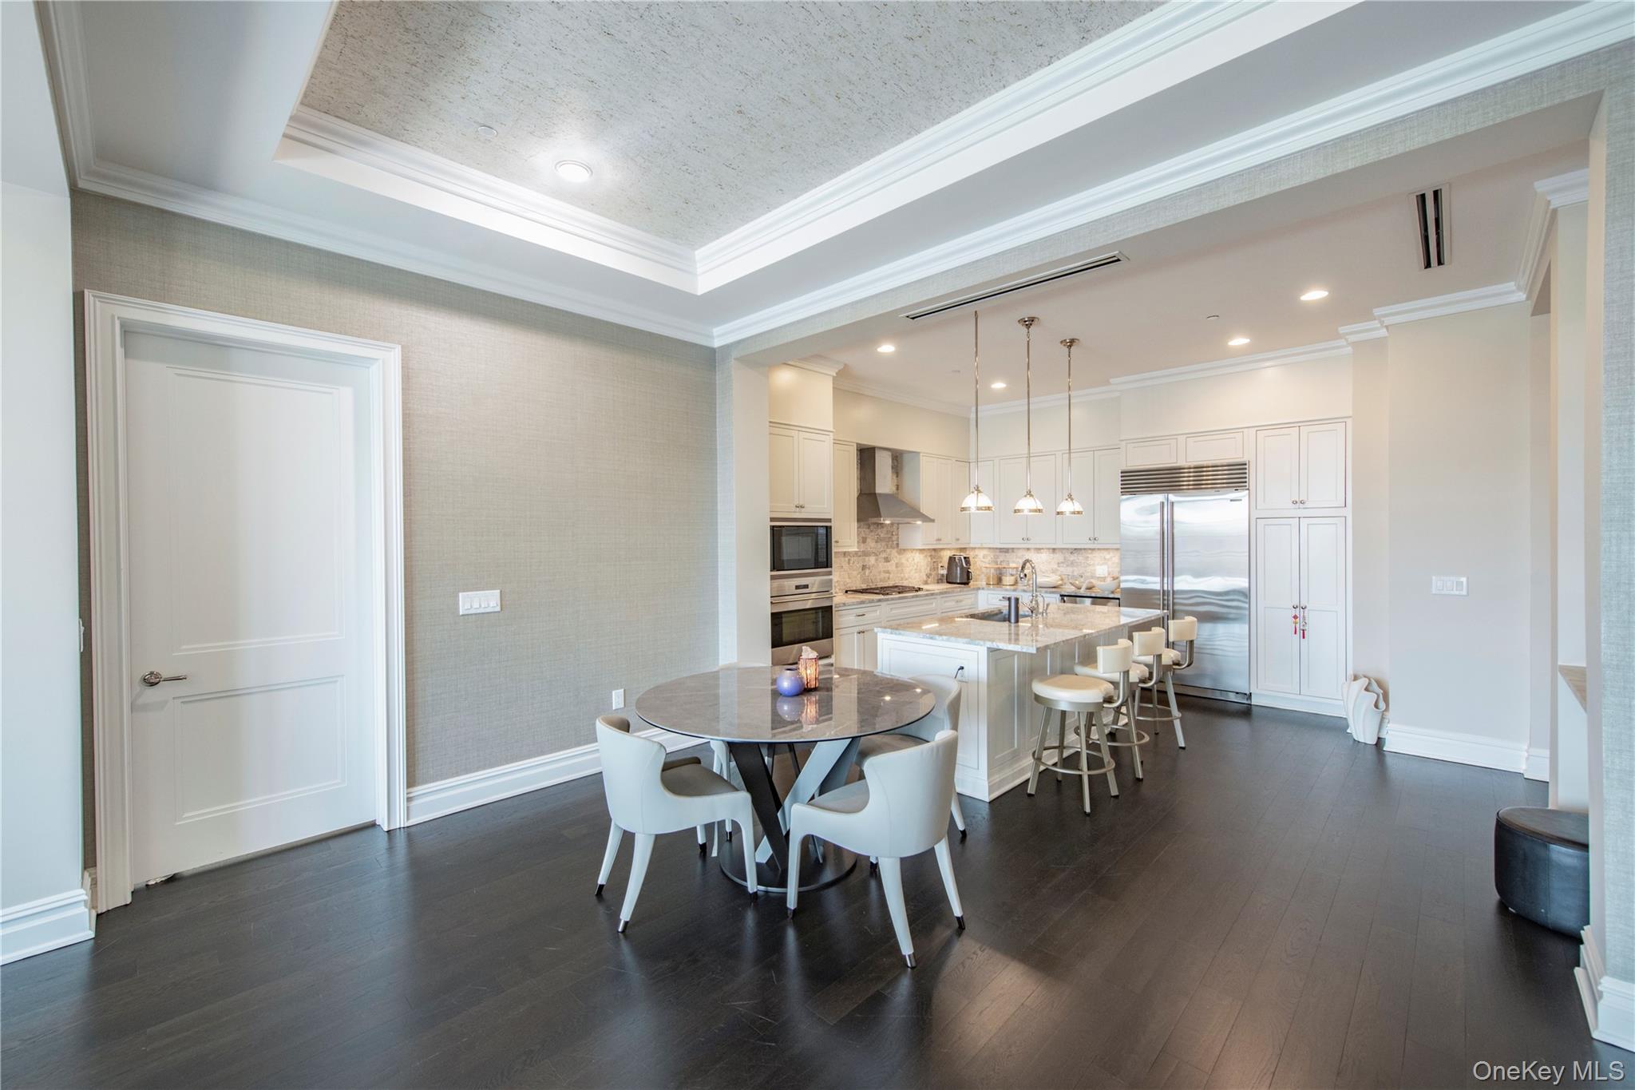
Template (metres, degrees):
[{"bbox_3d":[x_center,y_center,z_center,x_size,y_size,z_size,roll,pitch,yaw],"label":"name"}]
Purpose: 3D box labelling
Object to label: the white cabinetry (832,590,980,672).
[{"bbox_3d":[0.845,0.964,6.830,0.630,0.860,2.500,1,1,44],"label":"white cabinetry"}]

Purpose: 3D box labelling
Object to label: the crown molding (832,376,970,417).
[{"bbox_3d":[0.971,-1.585,6.882,0.085,0.105,2.720,0,1,44],"label":"crown molding"}]

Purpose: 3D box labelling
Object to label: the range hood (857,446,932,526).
[{"bbox_3d":[0.738,-0.623,6.785,0.610,0.800,0.920,0,1,44],"label":"range hood"}]

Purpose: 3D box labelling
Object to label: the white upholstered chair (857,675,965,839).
[{"bbox_3d":[0.466,1.067,3.253,0.590,0.787,0.560,-1,1,-14],"label":"white upholstered chair"}]

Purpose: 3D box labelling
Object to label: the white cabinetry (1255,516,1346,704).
[{"bbox_3d":[4.291,0.515,5.607,0.640,1.510,0.620,0,1,44],"label":"white cabinetry"}]

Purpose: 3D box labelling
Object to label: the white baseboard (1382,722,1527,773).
[{"bbox_3d":[4.170,1.337,4.185,0.650,0.180,0.020,0,1,44],"label":"white baseboard"}]

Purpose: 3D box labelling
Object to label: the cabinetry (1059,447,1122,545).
[{"bbox_3d":[3.098,-0.518,6.995,0.750,1.030,0.330,1,1,44],"label":"cabinetry"}]

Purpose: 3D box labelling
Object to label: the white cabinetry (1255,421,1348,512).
[{"bbox_3d":[4.255,-0.657,5.563,0.610,0.710,0.600,1,1,44],"label":"white cabinetry"}]

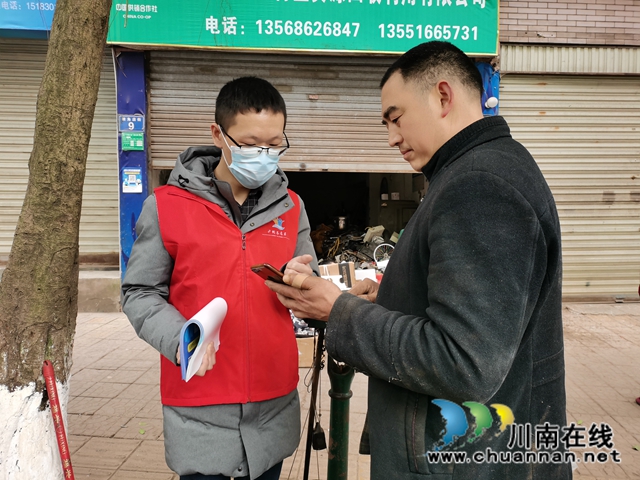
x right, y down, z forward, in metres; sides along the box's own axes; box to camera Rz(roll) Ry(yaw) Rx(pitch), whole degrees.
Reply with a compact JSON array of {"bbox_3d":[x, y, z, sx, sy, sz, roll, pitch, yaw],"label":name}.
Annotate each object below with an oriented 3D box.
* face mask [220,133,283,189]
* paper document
[{"bbox_3d":[-0.176,-0.206,1.285,0.140,0.115,0.100,-3,26,-34],"label":"face mask"},{"bbox_3d":[-0.276,0.236,1.190,0.056,0.142,0.200,7,9,5],"label":"paper document"}]

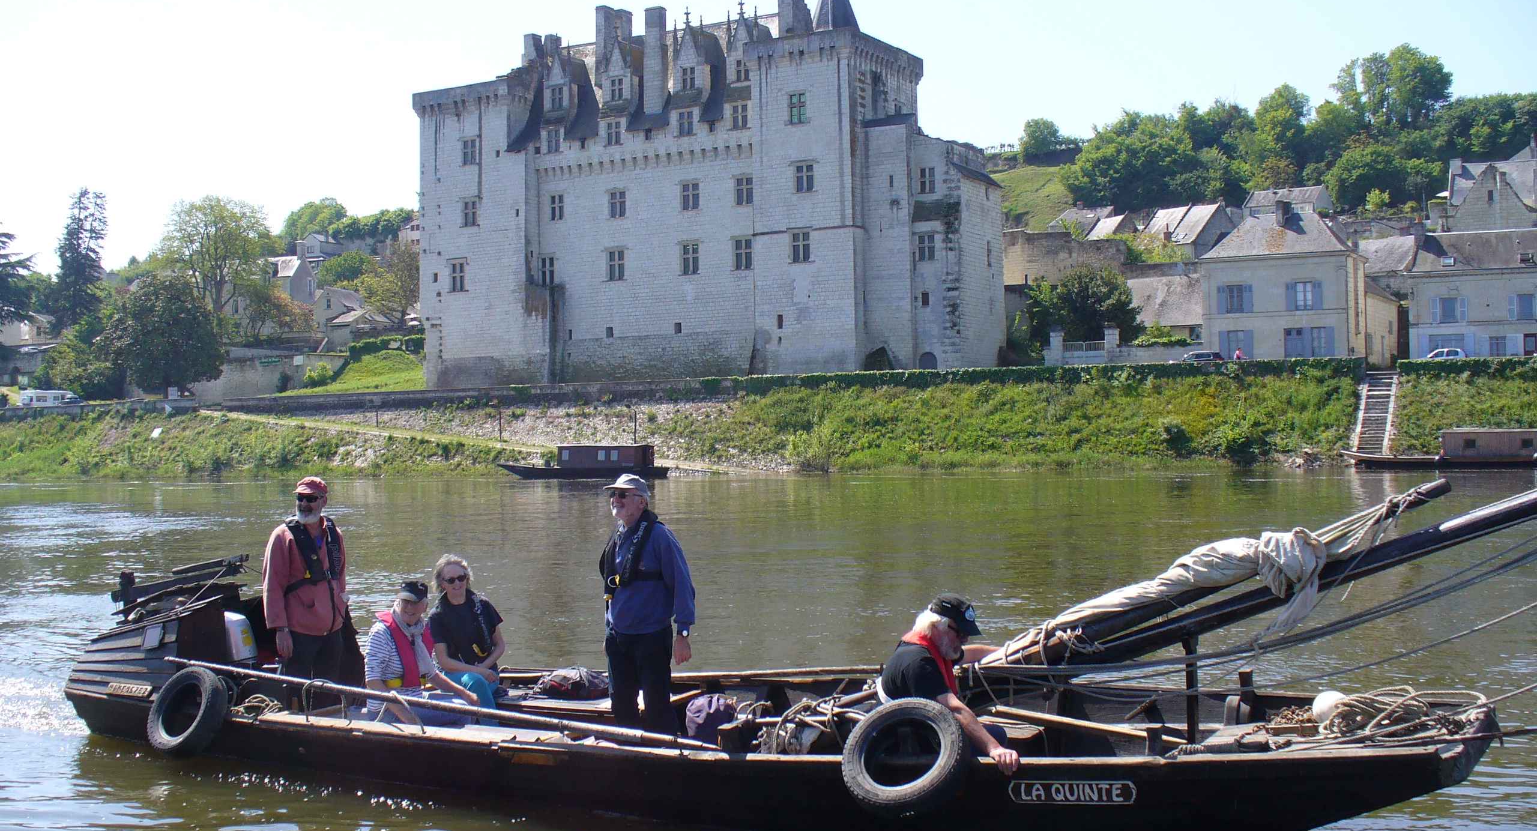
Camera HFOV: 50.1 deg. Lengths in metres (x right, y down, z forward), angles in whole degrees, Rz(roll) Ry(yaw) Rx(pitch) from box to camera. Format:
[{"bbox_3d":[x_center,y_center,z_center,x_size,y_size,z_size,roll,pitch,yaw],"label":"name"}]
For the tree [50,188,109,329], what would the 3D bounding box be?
[{"bbox_3d":[-85.090,-18.472,203.000,6.570,19.290,6.240,-1,-1,-23],"label":"tree"}]

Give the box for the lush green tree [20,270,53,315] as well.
[{"bbox_3d":[-99.030,-15.920,222.290,6.300,7.630,5.980,-1,-1,-24],"label":"lush green tree"}]

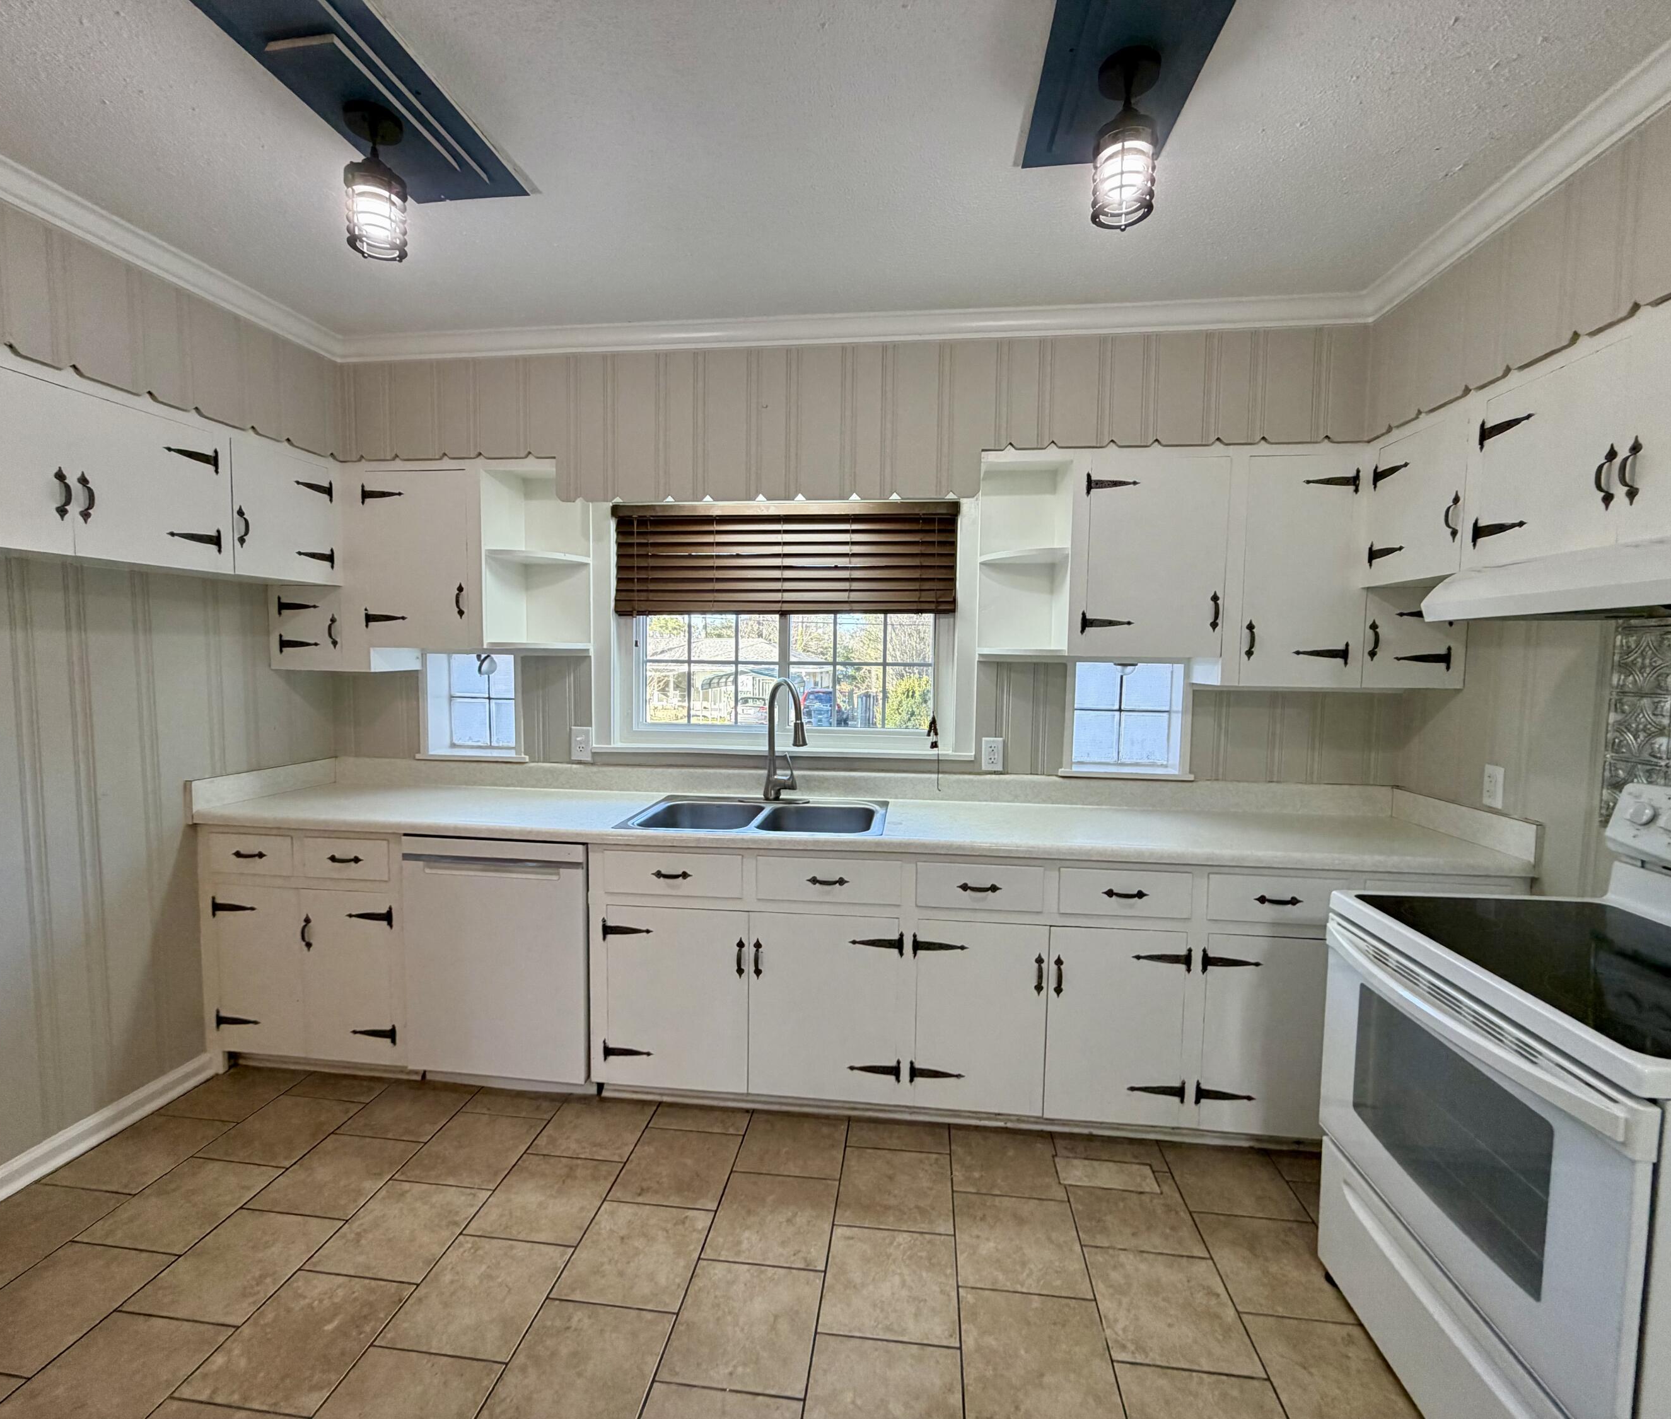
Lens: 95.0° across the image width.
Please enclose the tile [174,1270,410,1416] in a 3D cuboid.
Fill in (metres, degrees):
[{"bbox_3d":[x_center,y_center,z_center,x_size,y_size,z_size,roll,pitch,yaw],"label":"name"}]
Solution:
[{"bbox_3d":[-1.127,1.337,1.626,0.302,0.010,0.304,1,5,7],"label":"tile"}]

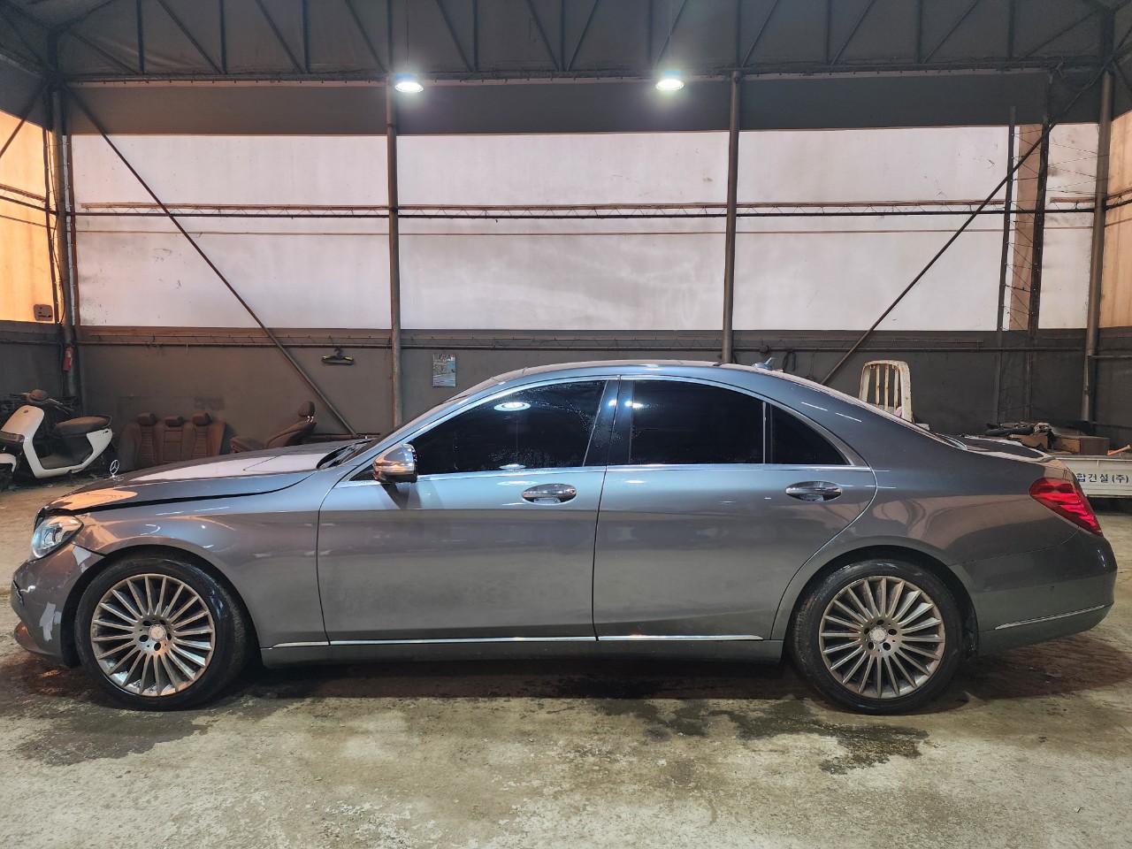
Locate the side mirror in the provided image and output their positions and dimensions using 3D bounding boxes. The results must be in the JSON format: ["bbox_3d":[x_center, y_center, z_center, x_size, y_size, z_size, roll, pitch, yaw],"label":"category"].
[{"bbox_3d":[-0.691,0.156,3.051,0.160,0.170,0.240,0,5,1],"label":"side mirror"}]

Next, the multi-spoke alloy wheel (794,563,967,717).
[{"bbox_3d":[1.311,0.871,3.226,0.695,0.690,0.245,0,5,1],"label":"multi-spoke alloy wheel"}]

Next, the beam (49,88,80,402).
[{"bbox_3d":[-6.342,-1.809,9.582,0.130,4.853,0.130,1,5,3],"label":"beam"}]

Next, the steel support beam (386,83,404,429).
[{"bbox_3d":[-2.168,-1.795,9.518,0.118,4.909,0.118,0,5,3],"label":"steel support beam"}]

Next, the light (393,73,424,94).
[{"bbox_3d":[-1.734,-3.760,8.306,0.325,0.170,0.325,1,5,3],"label":"light"}]

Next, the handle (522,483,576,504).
[{"bbox_3d":[-0.067,0.282,3.060,0.235,0.085,0.055,0,5,1],"label":"handle"}]

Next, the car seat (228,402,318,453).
[{"bbox_3d":[-3.586,0.210,9.208,1.020,0.940,0.550,0,5,-3],"label":"car seat"}]

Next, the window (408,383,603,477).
[{"bbox_3d":[-0.255,-0.001,3.177,0.870,0.400,0.050,0,-18,0],"label":"window"}]

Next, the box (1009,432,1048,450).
[{"bbox_3d":[4.827,0.185,7.873,0.309,0.190,0.280,0,5,0],"label":"box"}]

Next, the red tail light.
[{"bbox_3d":[2.163,0.348,3.322,0.380,0.265,0.340,1,5,8],"label":"red tail light"}]

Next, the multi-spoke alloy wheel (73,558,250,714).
[{"bbox_3d":[-1.724,0.860,3.259,0.695,0.690,0.245,0,5,1],"label":"multi-spoke alloy wheel"}]

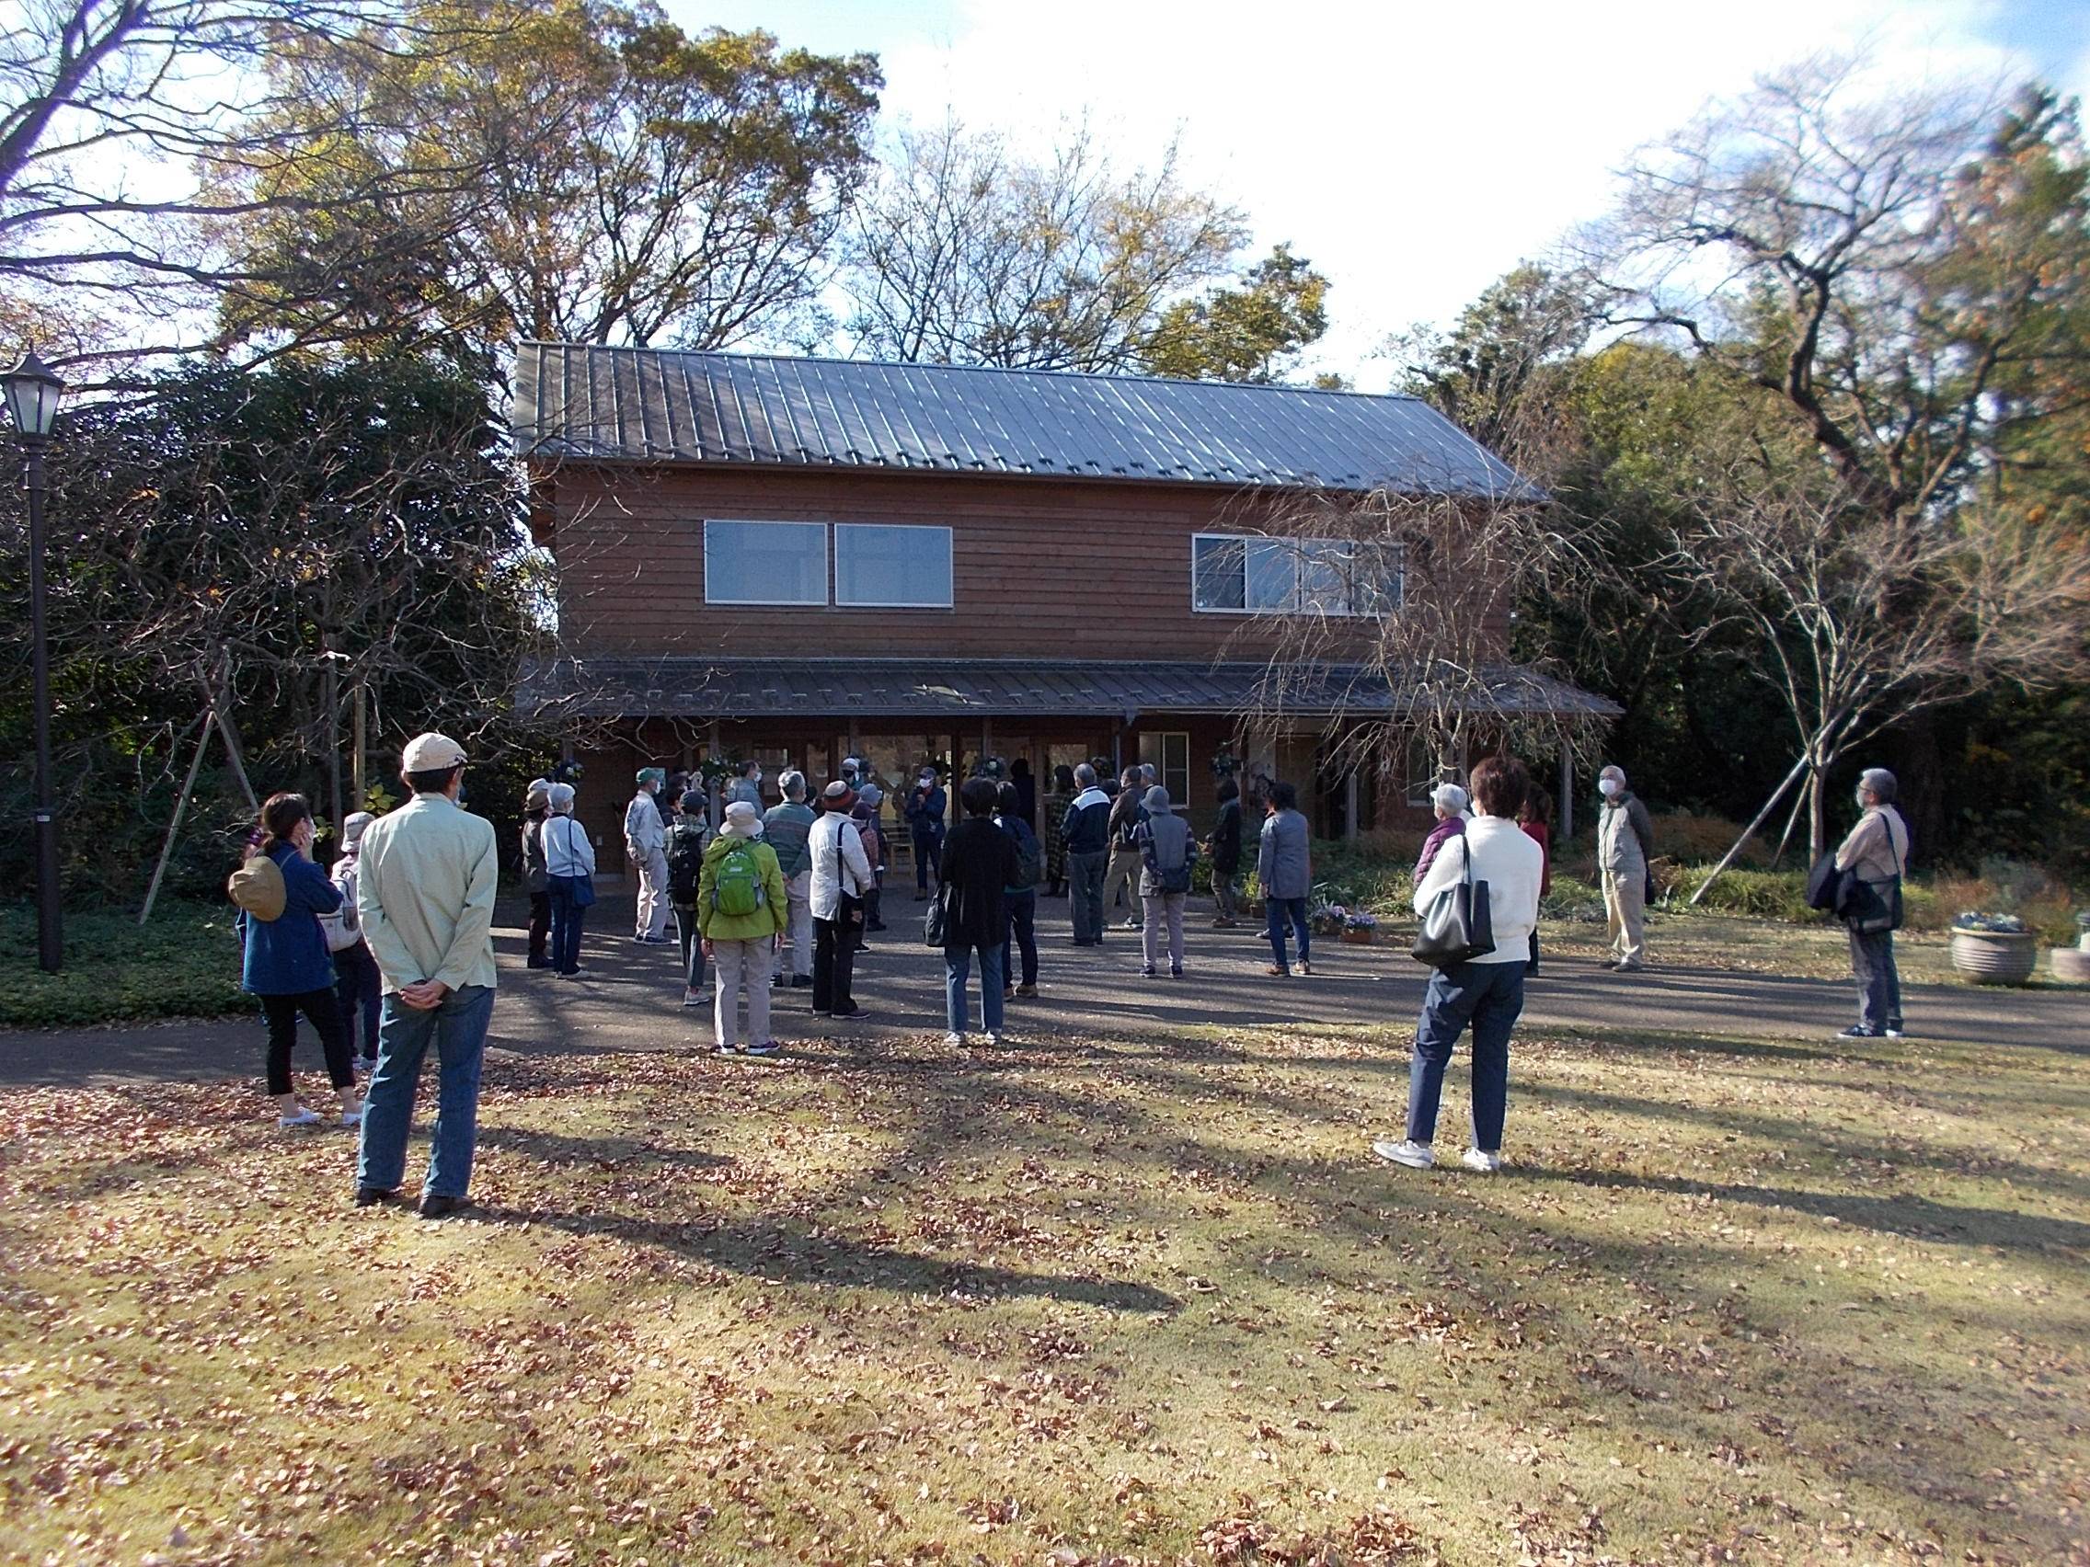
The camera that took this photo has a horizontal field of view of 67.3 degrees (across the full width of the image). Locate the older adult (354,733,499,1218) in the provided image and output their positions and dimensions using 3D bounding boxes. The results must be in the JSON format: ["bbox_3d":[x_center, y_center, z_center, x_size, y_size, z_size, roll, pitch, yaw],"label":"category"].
[{"bbox_3d":[-2.235,0.687,5.670,0.510,1.710,0.370,-1,0,4],"label":"older adult"}]

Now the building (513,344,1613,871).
[{"bbox_3d":[-0.022,-2.857,27.185,17.063,8.654,8.658,-1,0,-17],"label":"building"}]

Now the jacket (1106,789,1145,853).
[{"bbox_3d":[0.833,0.376,15.700,0.440,0.660,0.310,-1,1,-34],"label":"jacket"}]

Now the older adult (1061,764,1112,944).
[{"bbox_3d":[0.391,0.667,14.750,0.500,1.680,0.360,-1,0,-25],"label":"older adult"}]

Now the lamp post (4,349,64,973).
[{"bbox_3d":[-7.984,-0.954,12.400,0.470,4.970,0.470,-1,0,0],"label":"lamp post"}]

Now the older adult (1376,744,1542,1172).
[{"bbox_3d":[1.593,0.686,5.970,0.520,1.590,0.420,-1,1,-30],"label":"older adult"}]

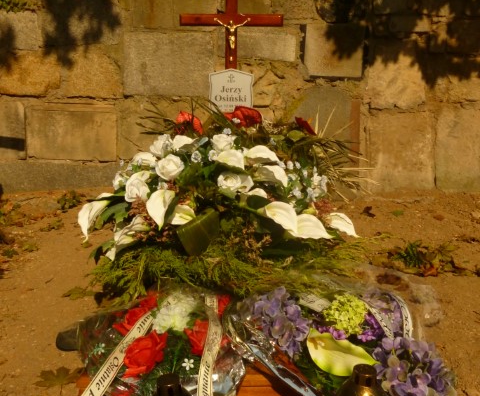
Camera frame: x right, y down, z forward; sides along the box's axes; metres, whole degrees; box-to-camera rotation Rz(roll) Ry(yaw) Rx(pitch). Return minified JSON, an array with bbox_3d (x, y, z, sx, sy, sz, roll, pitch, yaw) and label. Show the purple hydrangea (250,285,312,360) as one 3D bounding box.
[{"bbox_3d":[0.079,0.255,1.060,0.128,0.145,0.125,0,11,0],"label":"purple hydrangea"}]

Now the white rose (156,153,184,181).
[{"bbox_3d":[-0.225,-0.100,1.650,0.094,0.086,0.085,0,11,0],"label":"white rose"}]

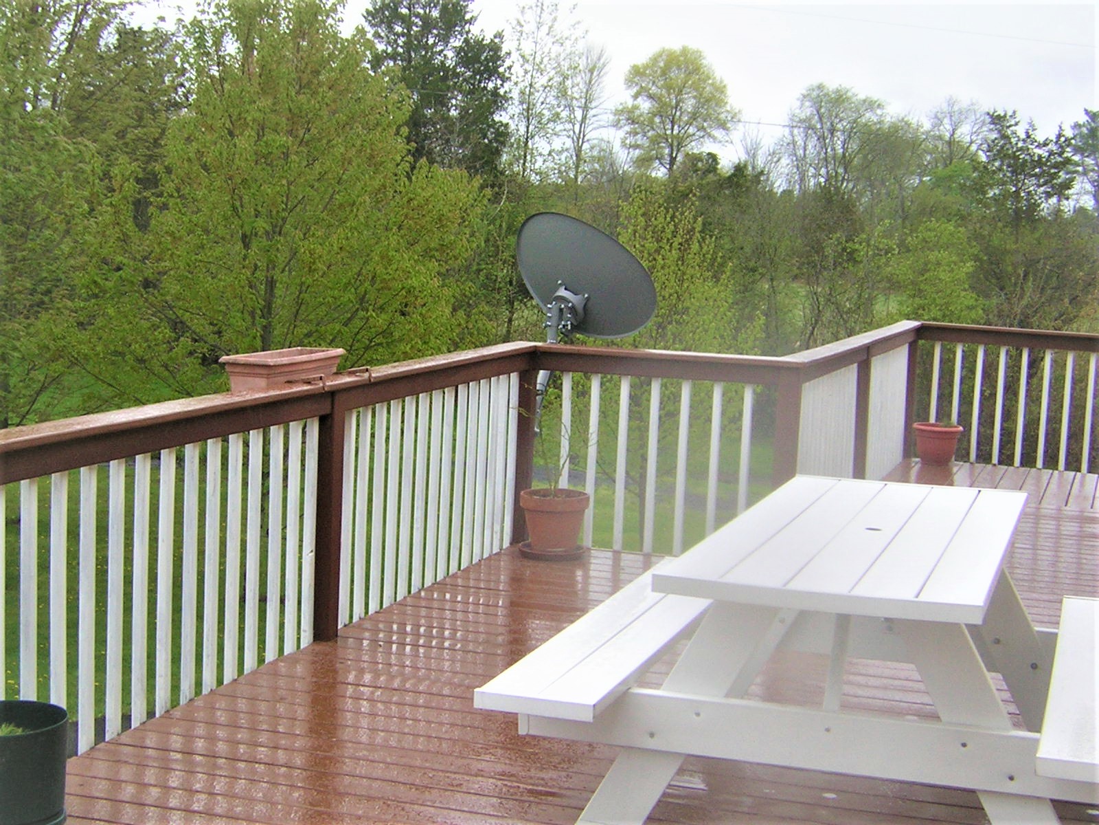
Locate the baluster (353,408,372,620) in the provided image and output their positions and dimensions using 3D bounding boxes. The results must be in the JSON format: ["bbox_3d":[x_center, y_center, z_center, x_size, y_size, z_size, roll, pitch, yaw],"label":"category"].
[{"bbox_3d":[-0.716,0.381,6.554,0.035,0.823,0.035,5,7,19],"label":"baluster"}]

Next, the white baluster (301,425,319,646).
[{"bbox_3d":[-0.862,0.423,6.161,0.035,0.823,0.035,5,8,19],"label":"white baluster"}]

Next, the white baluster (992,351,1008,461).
[{"bbox_3d":[3.030,-0.044,11.538,0.034,0.860,0.034,4,7,18],"label":"white baluster"}]

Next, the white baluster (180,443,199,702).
[{"bbox_3d":[-1.135,0.505,5.410,0.035,0.823,0.035,5,8,19],"label":"white baluster"}]

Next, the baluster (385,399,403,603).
[{"bbox_3d":[-0.620,0.351,6.825,0.035,0.823,0.035,5,7,19],"label":"baluster"}]

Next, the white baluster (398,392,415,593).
[{"bbox_3d":[-0.578,0.338,6.946,0.035,0.823,0.035,5,7,19],"label":"white baluster"}]

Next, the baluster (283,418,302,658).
[{"bbox_3d":[-0.884,0.422,5.945,0.034,0.815,0.034,5,7,19],"label":"baluster"}]

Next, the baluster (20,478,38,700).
[{"bbox_3d":[-1.381,0.568,4.540,0.034,0.860,0.034,4,7,18],"label":"baluster"}]

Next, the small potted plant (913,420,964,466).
[{"bbox_3d":[2.594,0.202,11.433,0.340,0.280,0.340,5,7,19],"label":"small potted plant"}]

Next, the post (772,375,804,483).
[{"bbox_3d":[1.079,0.257,7.767,0.089,0.915,0.089,4,7,18],"label":"post"}]

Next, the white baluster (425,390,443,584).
[{"bbox_3d":[-0.484,0.305,7.187,0.034,0.860,0.034,4,7,18],"label":"white baluster"}]

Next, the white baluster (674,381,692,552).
[{"bbox_3d":[0.613,0.260,7.893,0.034,0.815,0.034,5,7,19],"label":"white baluster"}]

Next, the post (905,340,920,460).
[{"bbox_3d":[2.442,-0.122,11.701,0.089,0.893,0.089,4,7,18],"label":"post"}]

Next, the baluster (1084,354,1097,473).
[{"bbox_3d":[3.545,0.001,11.235,0.035,0.795,0.035,5,8,19],"label":"baluster"}]

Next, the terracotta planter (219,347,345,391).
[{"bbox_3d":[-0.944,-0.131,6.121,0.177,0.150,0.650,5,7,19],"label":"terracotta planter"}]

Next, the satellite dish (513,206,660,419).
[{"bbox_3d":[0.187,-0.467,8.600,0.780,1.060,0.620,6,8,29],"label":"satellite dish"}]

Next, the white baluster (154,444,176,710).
[{"bbox_3d":[-1.161,0.504,5.188,0.034,0.860,0.034,4,7,18],"label":"white baluster"}]

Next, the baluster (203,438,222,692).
[{"bbox_3d":[-1.064,0.475,5.426,0.034,0.815,0.034,5,7,19],"label":"baluster"}]

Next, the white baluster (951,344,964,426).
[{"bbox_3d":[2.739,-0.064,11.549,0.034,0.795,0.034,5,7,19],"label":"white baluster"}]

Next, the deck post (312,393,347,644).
[{"bbox_3d":[-0.799,0.362,6.164,0.089,0.915,0.089,4,7,18],"label":"deck post"}]

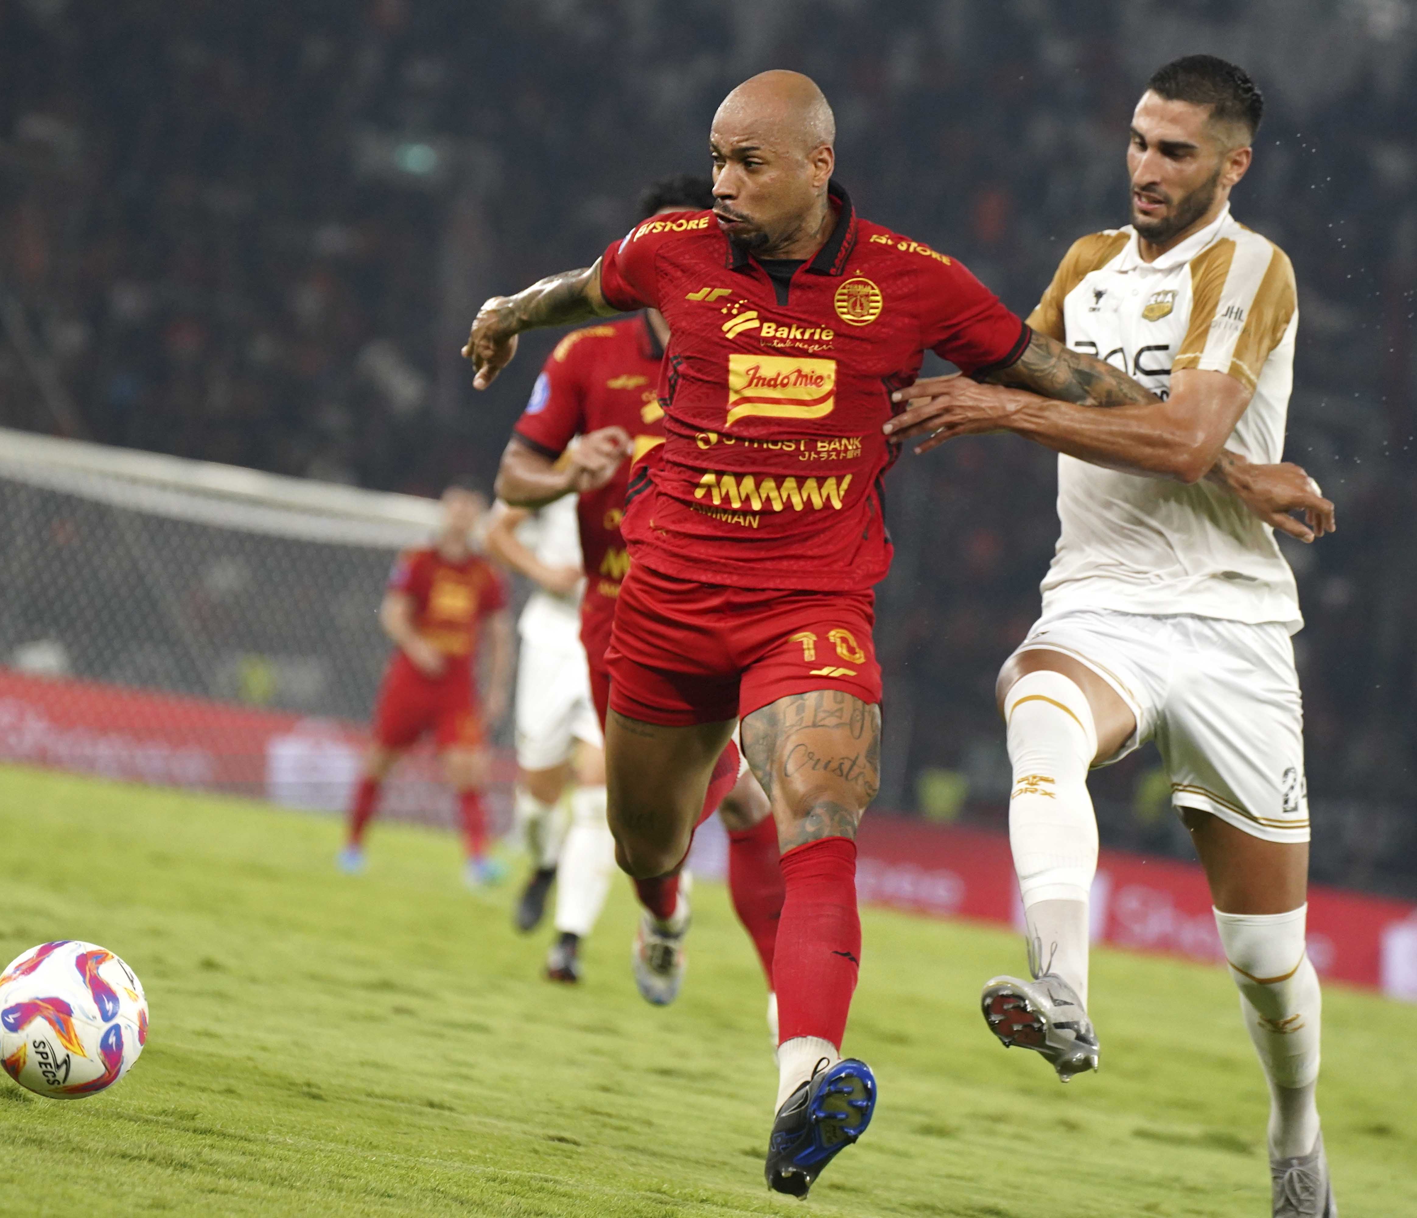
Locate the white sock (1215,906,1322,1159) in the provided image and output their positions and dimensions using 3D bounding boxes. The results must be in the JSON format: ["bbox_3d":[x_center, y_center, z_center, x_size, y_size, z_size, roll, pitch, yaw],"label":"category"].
[{"bbox_3d":[0.851,0.639,20.100,0.145,0.385,0.150,-5,6,5],"label":"white sock"}]

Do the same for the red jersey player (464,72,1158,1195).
[{"bbox_3d":[0.189,0.048,19.450,1.200,1.620,0.900,9,-1,8],"label":"red jersey player"}]

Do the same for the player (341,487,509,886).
[{"bbox_3d":[-1.279,0.354,60.000,0.700,1.770,0.450,9,-1,3],"label":"player"}]

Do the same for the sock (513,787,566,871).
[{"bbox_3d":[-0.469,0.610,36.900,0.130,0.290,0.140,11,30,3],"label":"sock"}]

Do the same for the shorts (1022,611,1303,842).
[{"bbox_3d":[0.678,0.173,19.900,0.430,0.360,0.370,9,-1,12],"label":"shorts"}]

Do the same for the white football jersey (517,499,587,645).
[{"bbox_3d":[-0.350,-0.150,36.800,0.470,0.600,0.320,9,-1,3],"label":"white football jersey"}]

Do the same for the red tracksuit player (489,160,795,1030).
[{"bbox_3d":[-0.083,0.042,24.500,0.680,1.660,0.800,9,-1,5],"label":"red tracksuit player"}]

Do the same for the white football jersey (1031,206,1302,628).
[{"bbox_3d":[0.690,-0.290,20.000,0.450,0.640,0.340,9,-1,28],"label":"white football jersey"}]

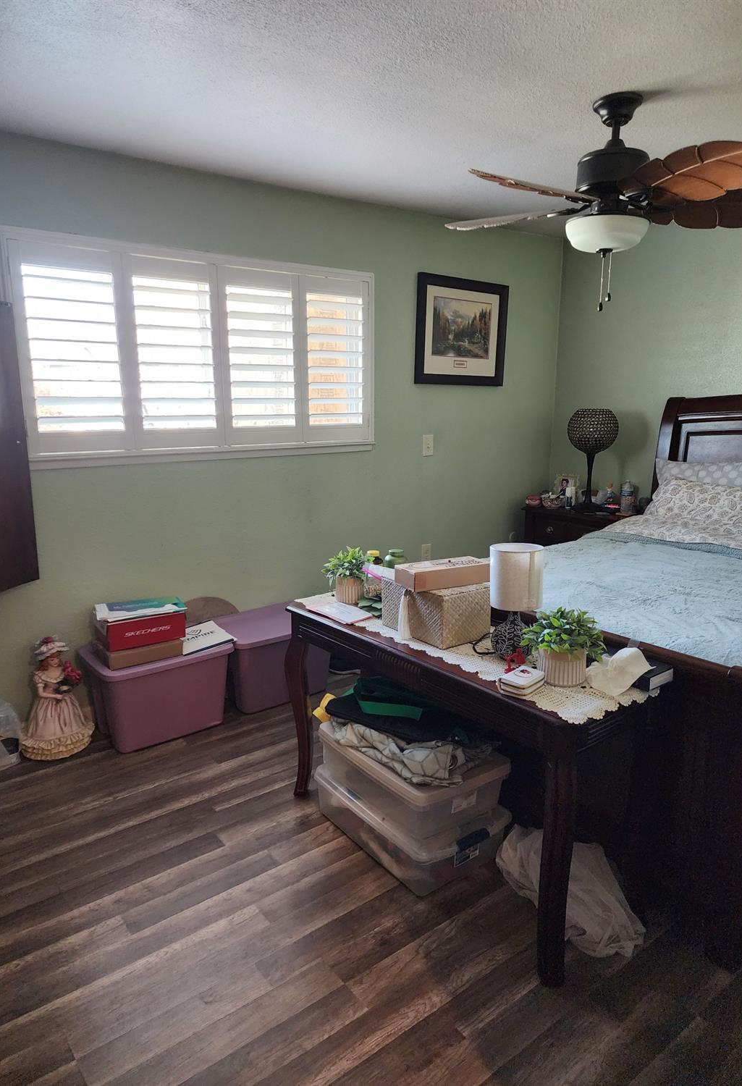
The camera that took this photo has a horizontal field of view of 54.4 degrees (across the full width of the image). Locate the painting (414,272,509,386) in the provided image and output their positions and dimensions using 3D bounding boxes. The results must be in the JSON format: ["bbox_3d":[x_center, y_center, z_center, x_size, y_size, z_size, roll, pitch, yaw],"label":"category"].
[{"bbox_3d":[0.551,-1.249,4.307,0.715,0.610,0.030,-8,14,-34],"label":"painting"}]

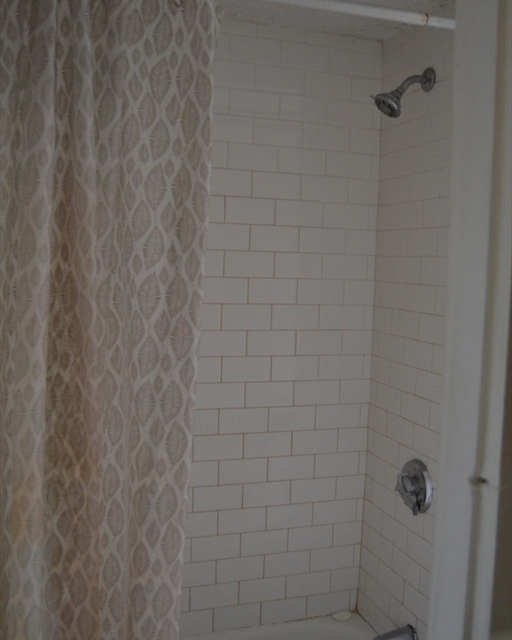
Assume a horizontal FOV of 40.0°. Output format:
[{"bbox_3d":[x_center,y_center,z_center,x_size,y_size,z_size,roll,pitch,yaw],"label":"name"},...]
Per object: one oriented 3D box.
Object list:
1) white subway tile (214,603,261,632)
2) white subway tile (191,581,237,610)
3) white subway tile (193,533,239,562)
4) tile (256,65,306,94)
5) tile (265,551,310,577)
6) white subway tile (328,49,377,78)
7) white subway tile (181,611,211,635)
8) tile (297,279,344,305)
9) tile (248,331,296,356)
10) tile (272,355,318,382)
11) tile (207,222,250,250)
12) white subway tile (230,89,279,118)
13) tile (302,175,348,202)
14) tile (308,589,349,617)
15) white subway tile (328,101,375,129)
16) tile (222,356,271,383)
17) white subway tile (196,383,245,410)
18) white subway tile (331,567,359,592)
[{"bbox_3d":[-0.058,0.918,2.180,0.152,0.076,0.009,0,5,-18],"label":"white subway tile"},{"bbox_3d":[-0.125,0.833,2.132,0.153,0.076,0.009,0,5,-18],"label":"white subway tile"},{"bbox_3d":[-0.121,0.681,2.110,0.152,0.075,0.009,0,5,-19],"label":"white subway tile"},{"bbox_3d":[0.067,-0.699,2.053,0.152,0.075,0.010,0,5,-18],"label":"tile"},{"bbox_3d":[0.098,0.765,2.205,0.152,0.076,0.008,0,5,-18],"label":"tile"},{"bbox_3d":[0.290,-0.778,2.121,0.152,0.076,0.008,0,5,-18],"label":"white subway tile"},{"bbox_3d":[-0.201,0.908,2.119,0.152,0.075,0.010,0,5,-18],"label":"white subway tile"},{"bbox_3d":[0.198,-0.084,2.157,0.152,0.076,0.008,0,5,-18],"label":"tile"},{"bbox_3d":[0.047,0.070,2.122,0.152,0.076,0.008,0,5,-18],"label":"tile"},{"bbox_3d":[0.119,0.148,2.153,0.152,0.076,0.008,0,5,-18],"label":"tile"},{"bbox_3d":[-0.092,-0.242,2.056,0.152,0.076,0.009,0,5,-18],"label":"tile"},{"bbox_3d":[-0.008,-0.624,2.035,0.152,0.075,0.010,0,5,-18],"label":"white subway tile"},{"bbox_3d":[0.209,-0.395,2.137,0.154,0.076,0.008,0,5,-19],"label":"tile"},{"bbox_3d":[0.234,0.915,2.272,0.152,0.075,0.009,0,5,-18],"label":"tile"},{"bbox_3d":[0.283,-0.622,2.133,0.152,0.075,0.010,0,5,-18],"label":"white subway tile"},{"bbox_3d":[-0.031,0.145,2.088,0.152,0.075,0.009,0,5,-19],"label":"tile"},{"bbox_3d":[-0.107,0.224,2.080,0.153,0.076,0.009,0,5,-18],"label":"white subway tile"},{"bbox_3d":[0.288,0.835,2.265,0.102,0.075,0.009,0,5,-19],"label":"white subway tile"}]

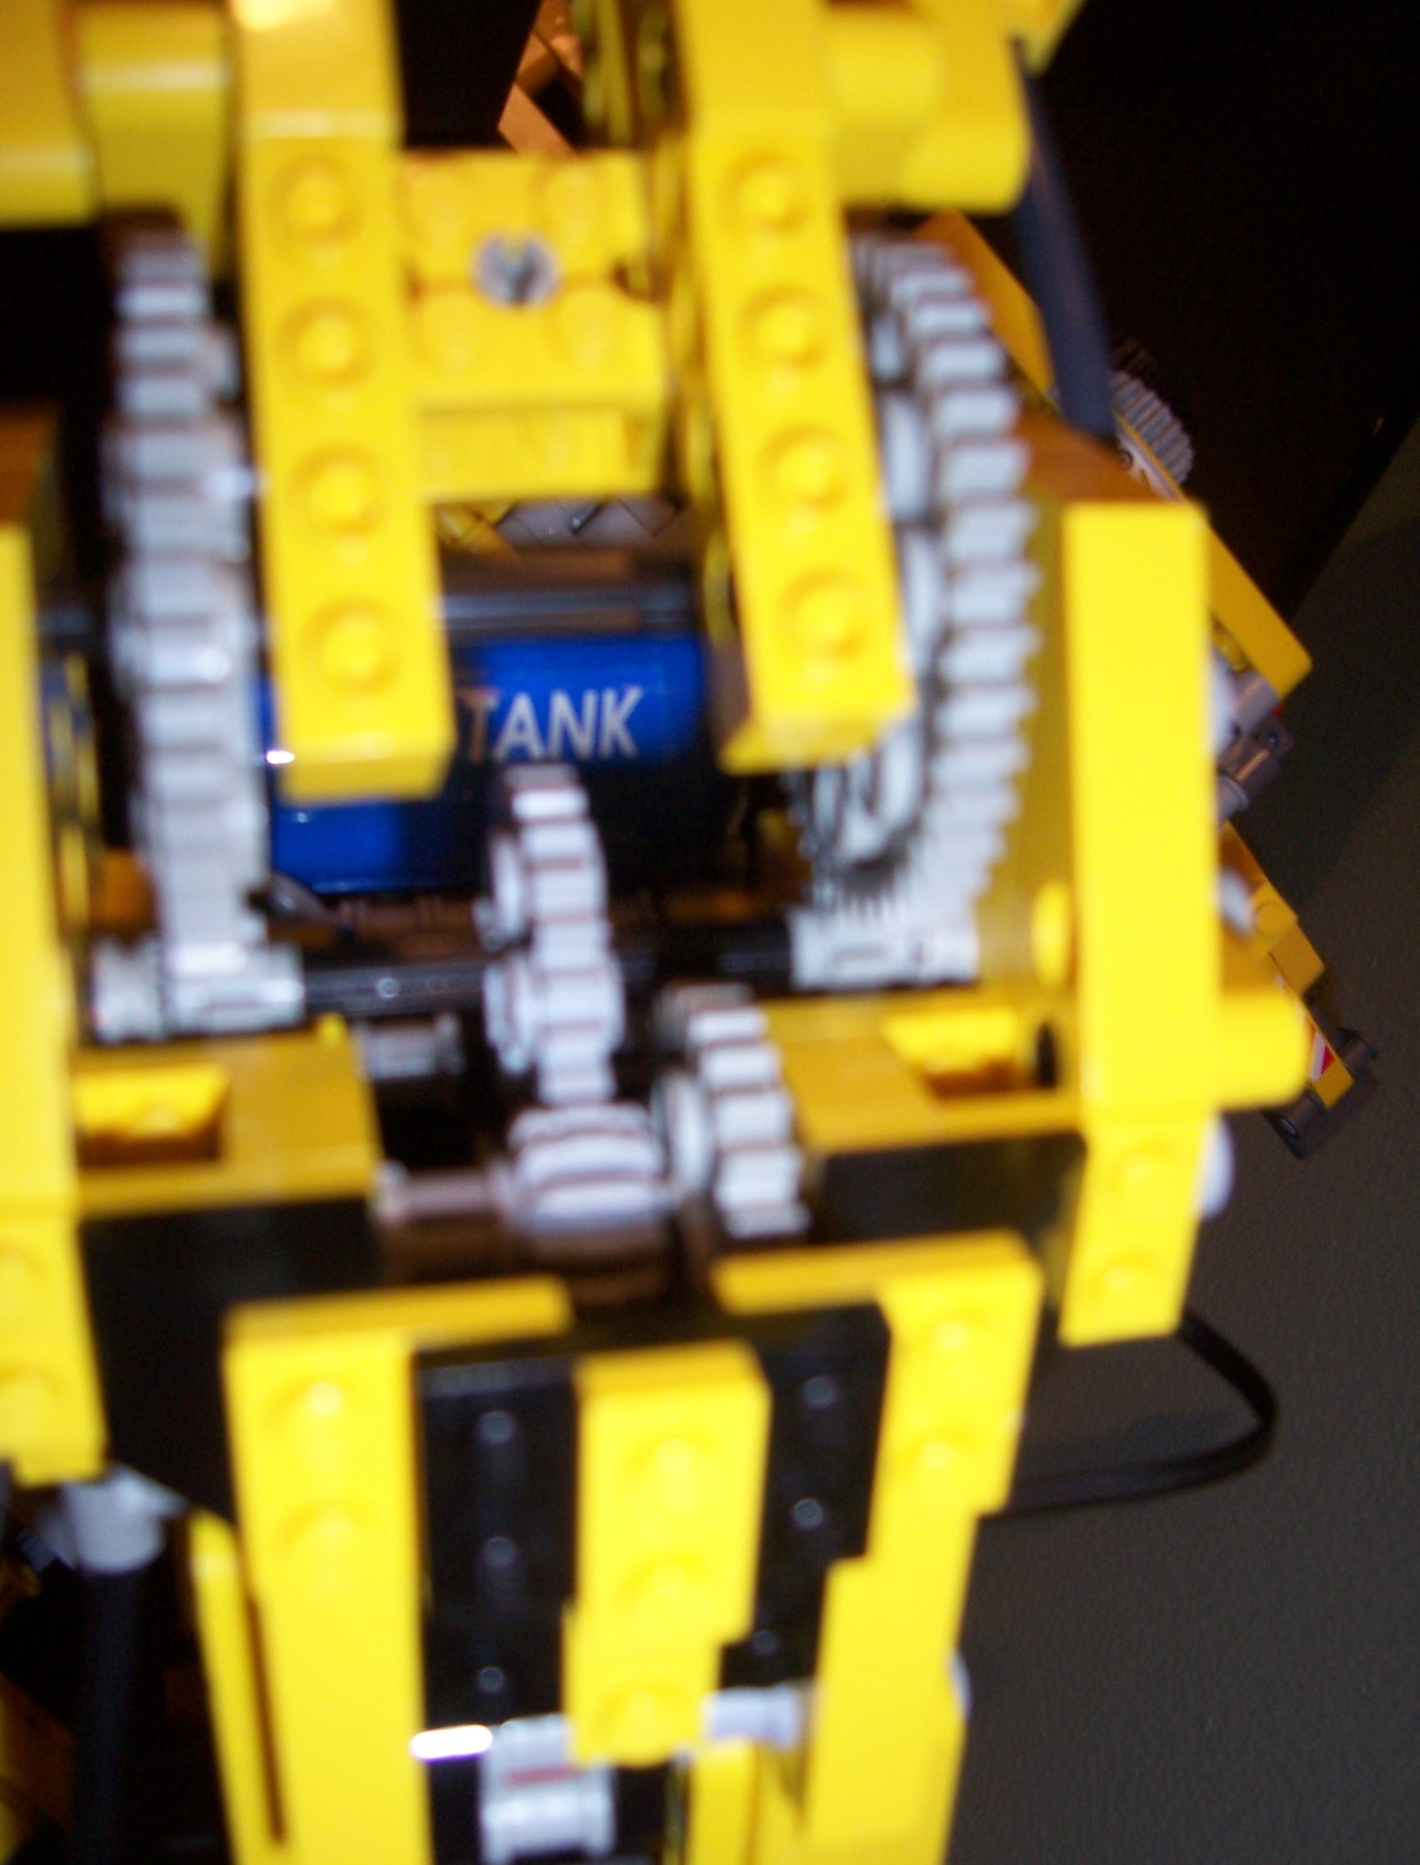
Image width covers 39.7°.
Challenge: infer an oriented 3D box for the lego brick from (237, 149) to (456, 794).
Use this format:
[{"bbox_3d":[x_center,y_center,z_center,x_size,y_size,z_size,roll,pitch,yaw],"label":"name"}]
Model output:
[{"bbox_3d":[-0.019,-0.024,0.104,0.008,0.011,0.032,-5,80,-11],"label":"lego brick"}]

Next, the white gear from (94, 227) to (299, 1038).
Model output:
[{"bbox_3d":[-0.029,-0.017,0.115,0.007,0.044,0.042,-4,12,-11],"label":"white gear"}]

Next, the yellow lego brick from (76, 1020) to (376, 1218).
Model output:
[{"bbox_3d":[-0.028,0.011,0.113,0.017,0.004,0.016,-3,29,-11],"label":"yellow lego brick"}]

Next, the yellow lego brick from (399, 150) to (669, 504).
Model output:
[{"bbox_3d":[-0.012,-0.037,0.119,0.016,0.014,0.016,-5,80,-11],"label":"yellow lego brick"}]

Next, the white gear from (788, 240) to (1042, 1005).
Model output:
[{"bbox_3d":[0.011,-0.020,0.123,0.007,0.044,0.042,-4,12,-11],"label":"white gear"}]

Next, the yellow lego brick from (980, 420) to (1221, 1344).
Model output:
[{"bbox_3d":[0.024,-0.003,0.123,0.009,0.054,0.019,-3,15,-11],"label":"yellow lego brick"}]

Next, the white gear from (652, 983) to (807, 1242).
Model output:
[{"bbox_3d":[0.000,0.013,0.117,0.006,0.018,0.018,-4,12,-11],"label":"white gear"}]

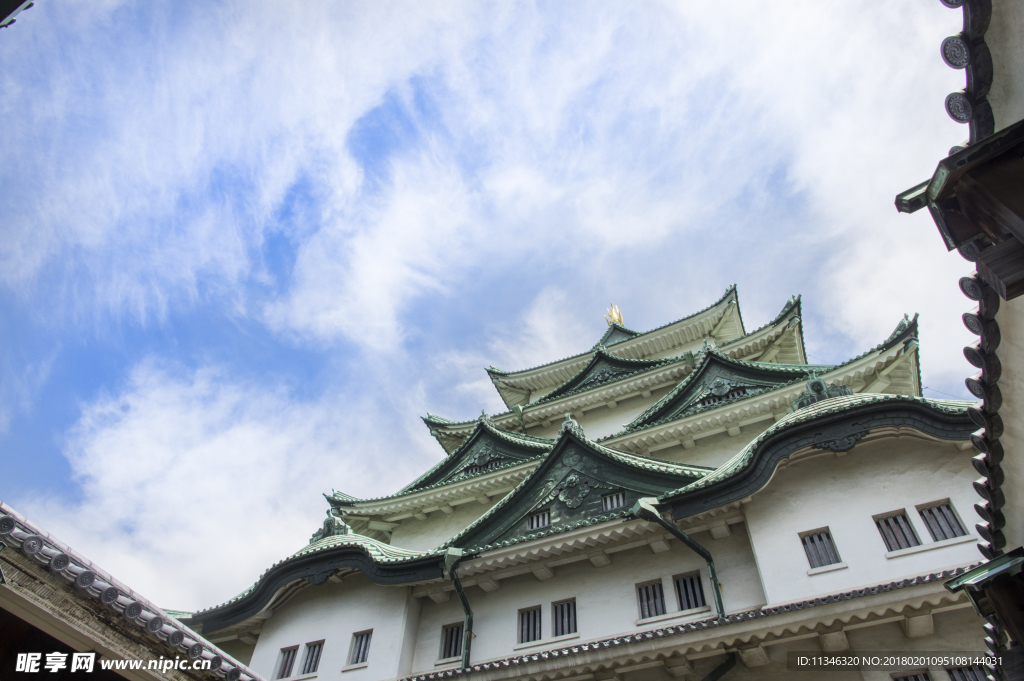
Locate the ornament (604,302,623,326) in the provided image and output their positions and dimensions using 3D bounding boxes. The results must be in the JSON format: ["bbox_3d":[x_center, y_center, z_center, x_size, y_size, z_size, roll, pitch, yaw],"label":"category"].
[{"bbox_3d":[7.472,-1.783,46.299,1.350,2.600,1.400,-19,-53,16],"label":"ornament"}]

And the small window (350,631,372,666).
[{"bbox_3d":[-5.381,11.041,22.434,0.860,1.170,0.200,-19,-53,16],"label":"small window"}]

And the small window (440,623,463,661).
[{"bbox_3d":[-2.062,10.639,22.082,0.860,1.170,0.200,-19,-53,16],"label":"small window"}]

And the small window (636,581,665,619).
[{"bbox_3d":[4.490,8.324,20.057,0.860,1.170,0.200,-19,-53,16],"label":"small window"}]

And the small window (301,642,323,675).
[{"bbox_3d":[-7.322,11.748,23.010,0.860,1.170,0.200,-19,-53,16],"label":"small window"}]

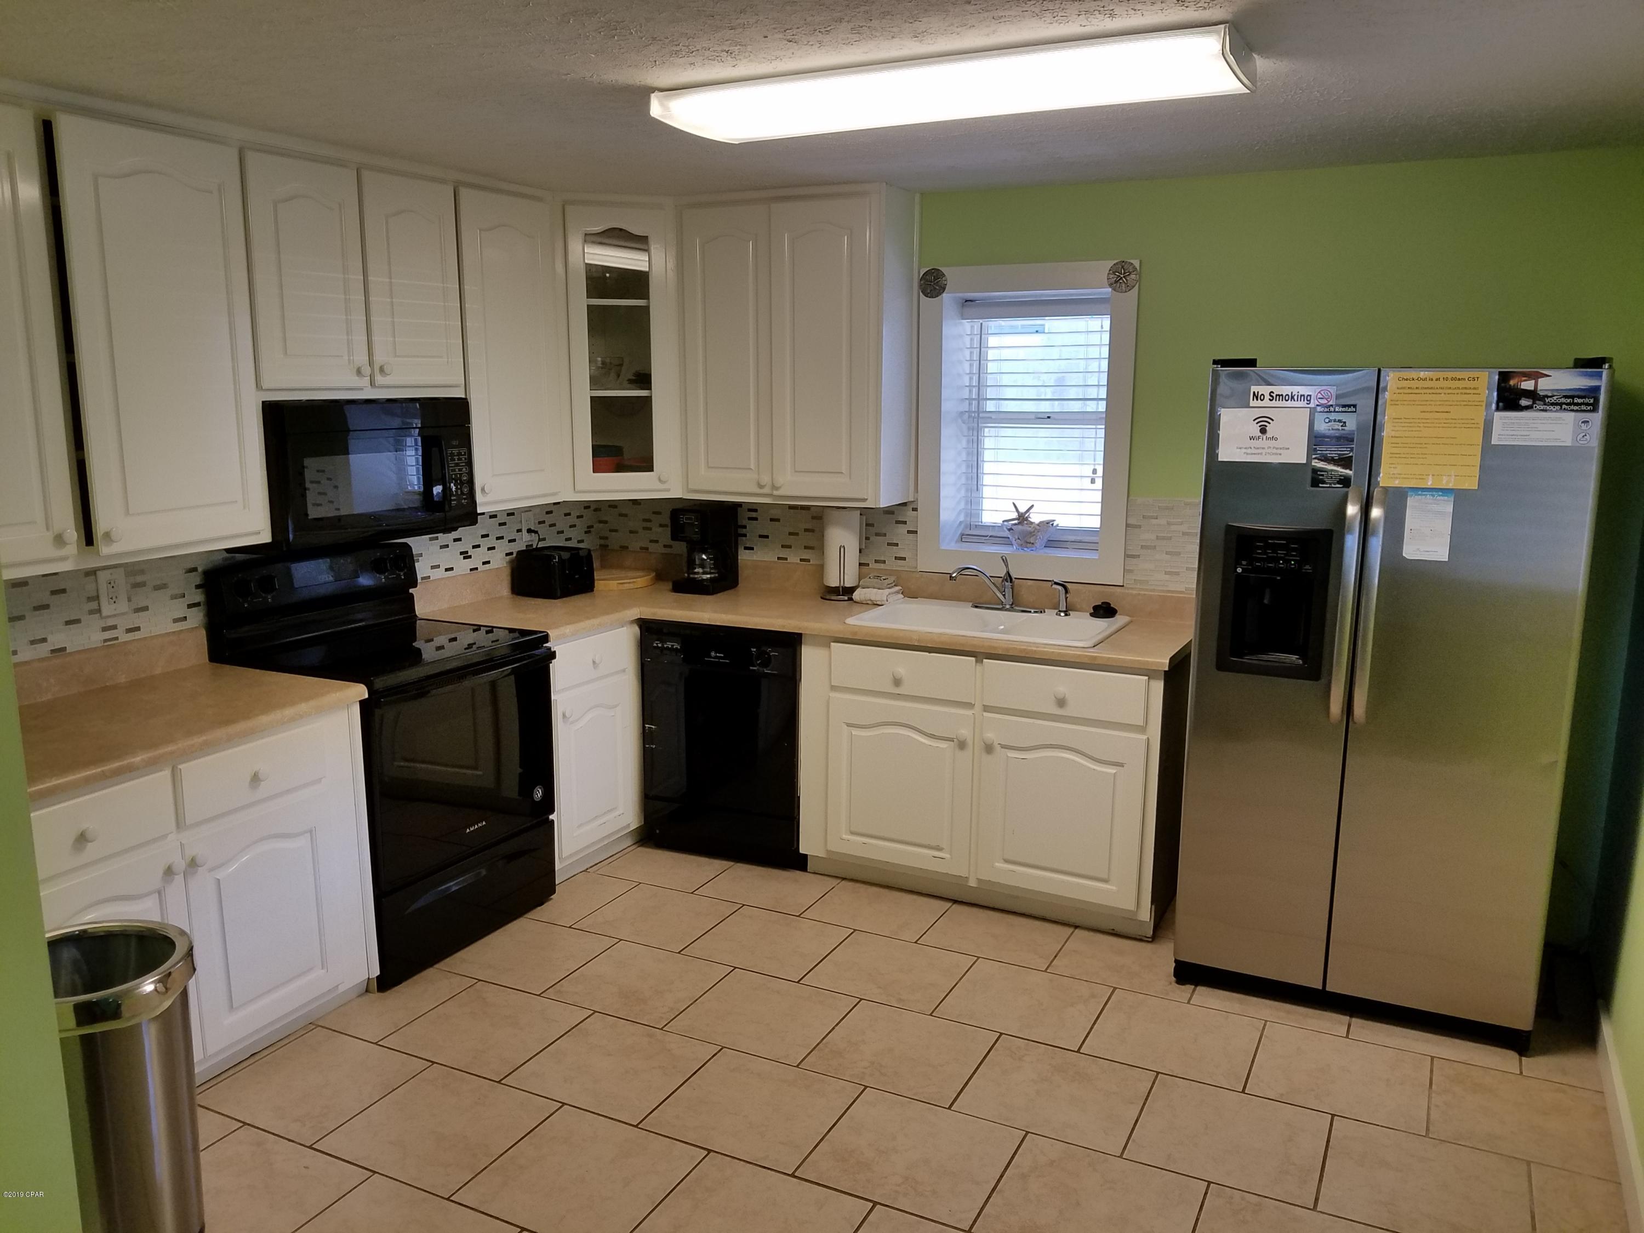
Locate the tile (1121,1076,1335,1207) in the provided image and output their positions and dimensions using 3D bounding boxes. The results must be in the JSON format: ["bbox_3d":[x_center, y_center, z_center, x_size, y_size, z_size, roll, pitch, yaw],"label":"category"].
[{"bbox_3d":[0.945,1.207,2.861,0.405,0.010,0.391,6,12,26],"label":"tile"}]

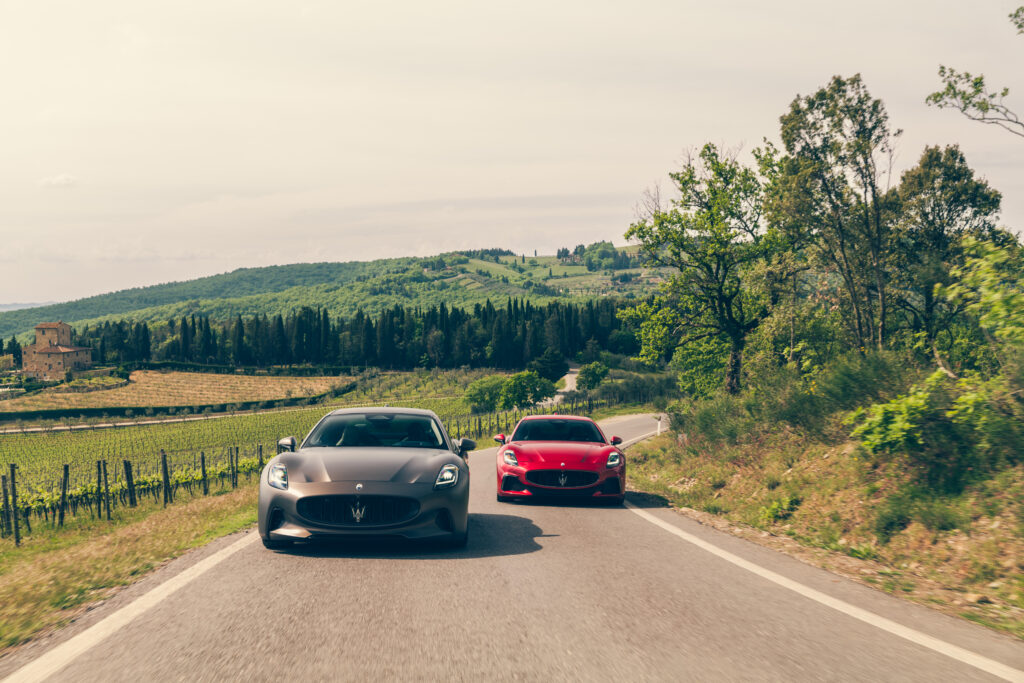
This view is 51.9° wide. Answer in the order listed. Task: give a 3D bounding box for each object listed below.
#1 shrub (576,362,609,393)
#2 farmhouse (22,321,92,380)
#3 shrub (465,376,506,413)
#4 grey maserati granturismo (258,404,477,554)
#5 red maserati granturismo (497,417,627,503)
[{"bbox_3d":[14.150,6.328,185.000,5.400,5.300,5.400,0,1,0],"label":"shrub"},{"bbox_3d":[-132.500,2.600,305.000,15.000,17.300,13.500,0,1,15],"label":"farmhouse"},{"bbox_3d":[-3.005,5.846,115.000,4.300,4.300,4.300,0,1,0],"label":"shrub"},{"bbox_3d":[-1.440,1.410,11.600,2.020,1.360,4.960,0,-4,-3],"label":"grey maserati granturismo"},{"bbox_3d":[0.779,1.935,17.780,2.020,1.360,4.960,0,-4,1],"label":"red maserati granturismo"}]

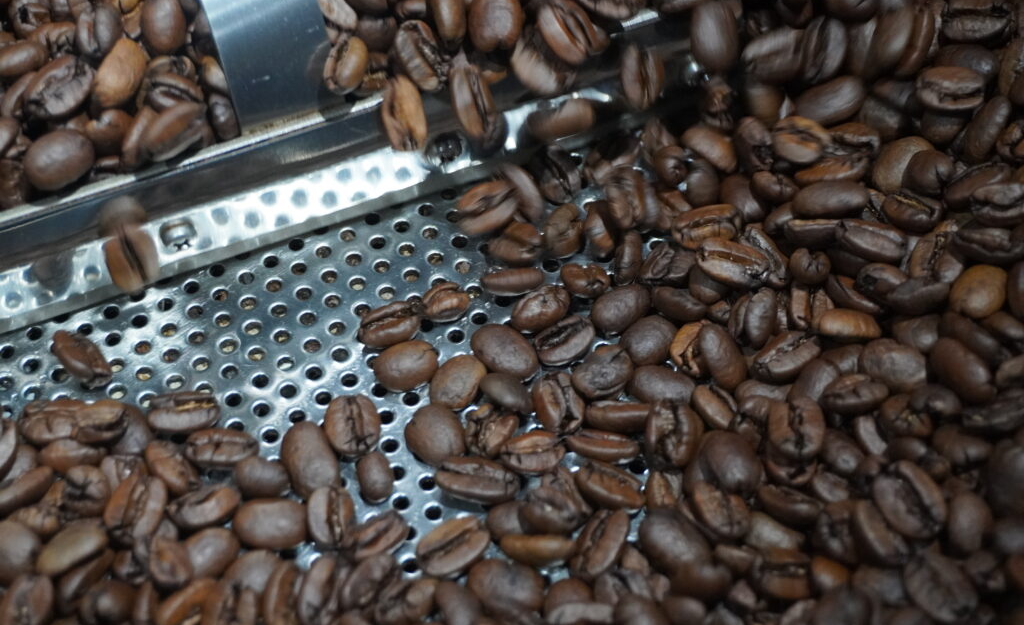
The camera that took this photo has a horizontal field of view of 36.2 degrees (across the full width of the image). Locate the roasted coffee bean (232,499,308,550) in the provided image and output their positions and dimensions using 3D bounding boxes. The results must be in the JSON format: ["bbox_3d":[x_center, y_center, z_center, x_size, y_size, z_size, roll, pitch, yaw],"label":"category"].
[{"bbox_3d":[-0.034,0.030,0.219,0.011,0.005,0.007,4,55,4],"label":"roasted coffee bean"}]

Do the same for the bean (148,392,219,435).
[{"bbox_3d":[-0.050,0.016,0.239,0.011,0.005,0.008,-5,27,-12],"label":"bean"}]

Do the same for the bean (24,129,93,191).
[{"bbox_3d":[-0.069,-0.023,0.238,0.011,0.006,0.009,-37,73,-12],"label":"bean"}]

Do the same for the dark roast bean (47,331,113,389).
[{"bbox_3d":[-0.068,0.008,0.246,0.006,0.007,0.012,-39,64,-22],"label":"dark roast bean"}]

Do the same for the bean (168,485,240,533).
[{"bbox_3d":[-0.043,0.027,0.220,0.011,0.005,0.006,-19,42,-21],"label":"bean"}]

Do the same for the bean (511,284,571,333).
[{"bbox_3d":[0.004,-0.001,0.240,0.011,0.005,0.007,-39,63,-23],"label":"bean"}]

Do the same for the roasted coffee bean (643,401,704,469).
[{"bbox_3d":[0.024,0.019,0.235,0.009,0.005,0.011,0,70,0],"label":"roasted coffee bean"}]

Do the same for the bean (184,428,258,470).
[{"bbox_3d":[-0.042,0.019,0.227,0.011,0.004,0.006,5,55,5],"label":"bean"}]

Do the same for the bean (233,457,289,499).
[{"bbox_3d":[-0.038,0.025,0.235,0.009,0.005,0.007,18,59,5],"label":"bean"}]

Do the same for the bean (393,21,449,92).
[{"bbox_3d":[-0.014,-0.040,0.245,0.007,0.005,0.013,-34,96,-37],"label":"bean"}]

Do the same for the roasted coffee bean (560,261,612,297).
[{"bbox_3d":[0.011,-0.005,0.244,0.008,0.004,0.005,16,57,12],"label":"roasted coffee bean"}]

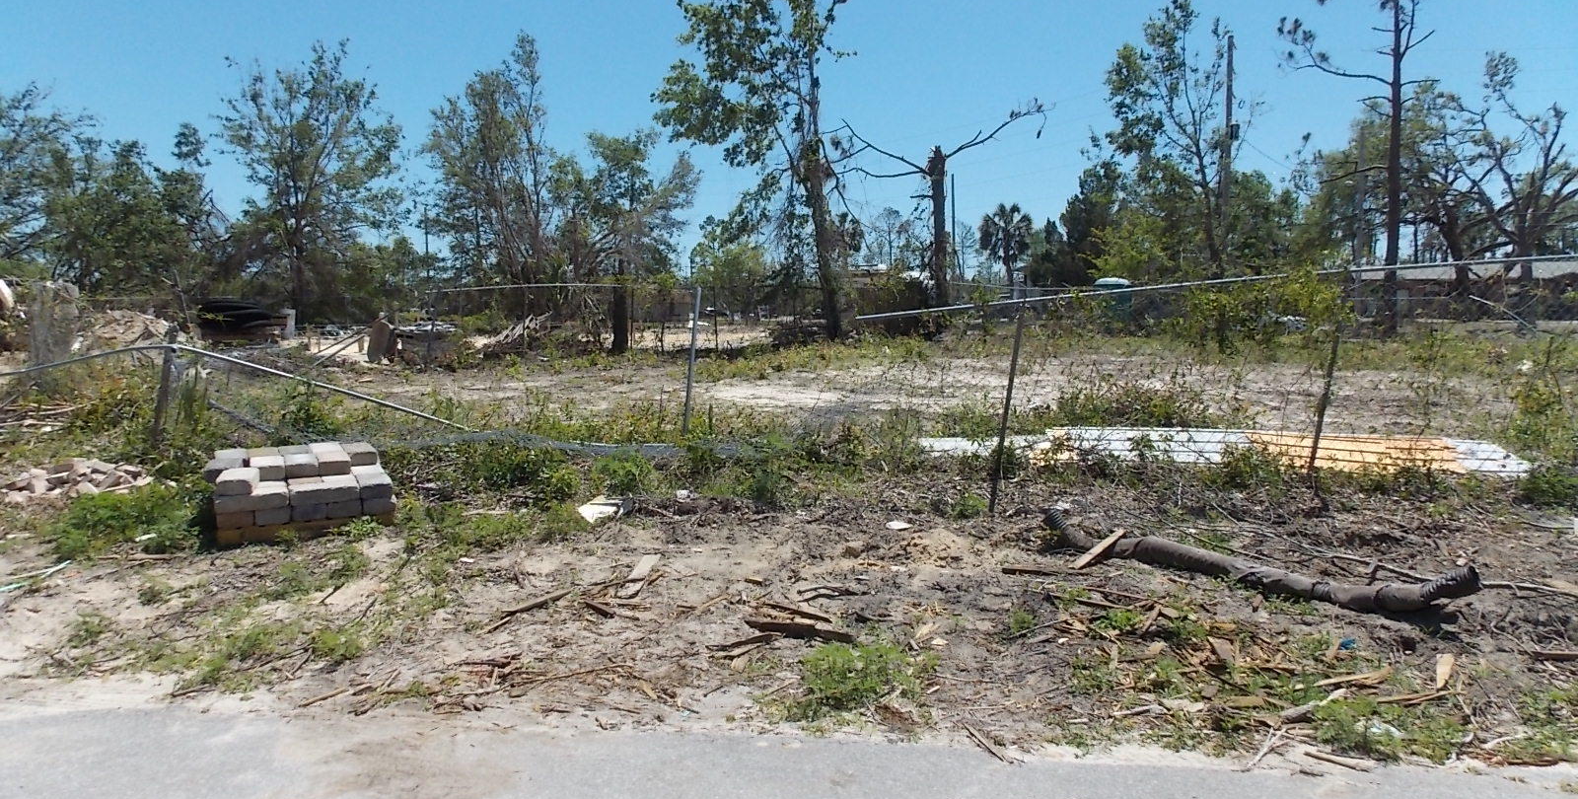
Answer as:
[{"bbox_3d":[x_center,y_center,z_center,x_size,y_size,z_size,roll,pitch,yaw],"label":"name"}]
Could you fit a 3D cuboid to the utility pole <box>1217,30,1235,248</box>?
[{"bbox_3d":[15.665,-7.480,37.457,0.548,10.846,0.420,0,5,0],"label":"utility pole"}]

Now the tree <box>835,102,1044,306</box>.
[{"bbox_3d":[4.942,-5.758,34.609,6.778,7.960,3.600,0,5,0],"label":"tree"}]

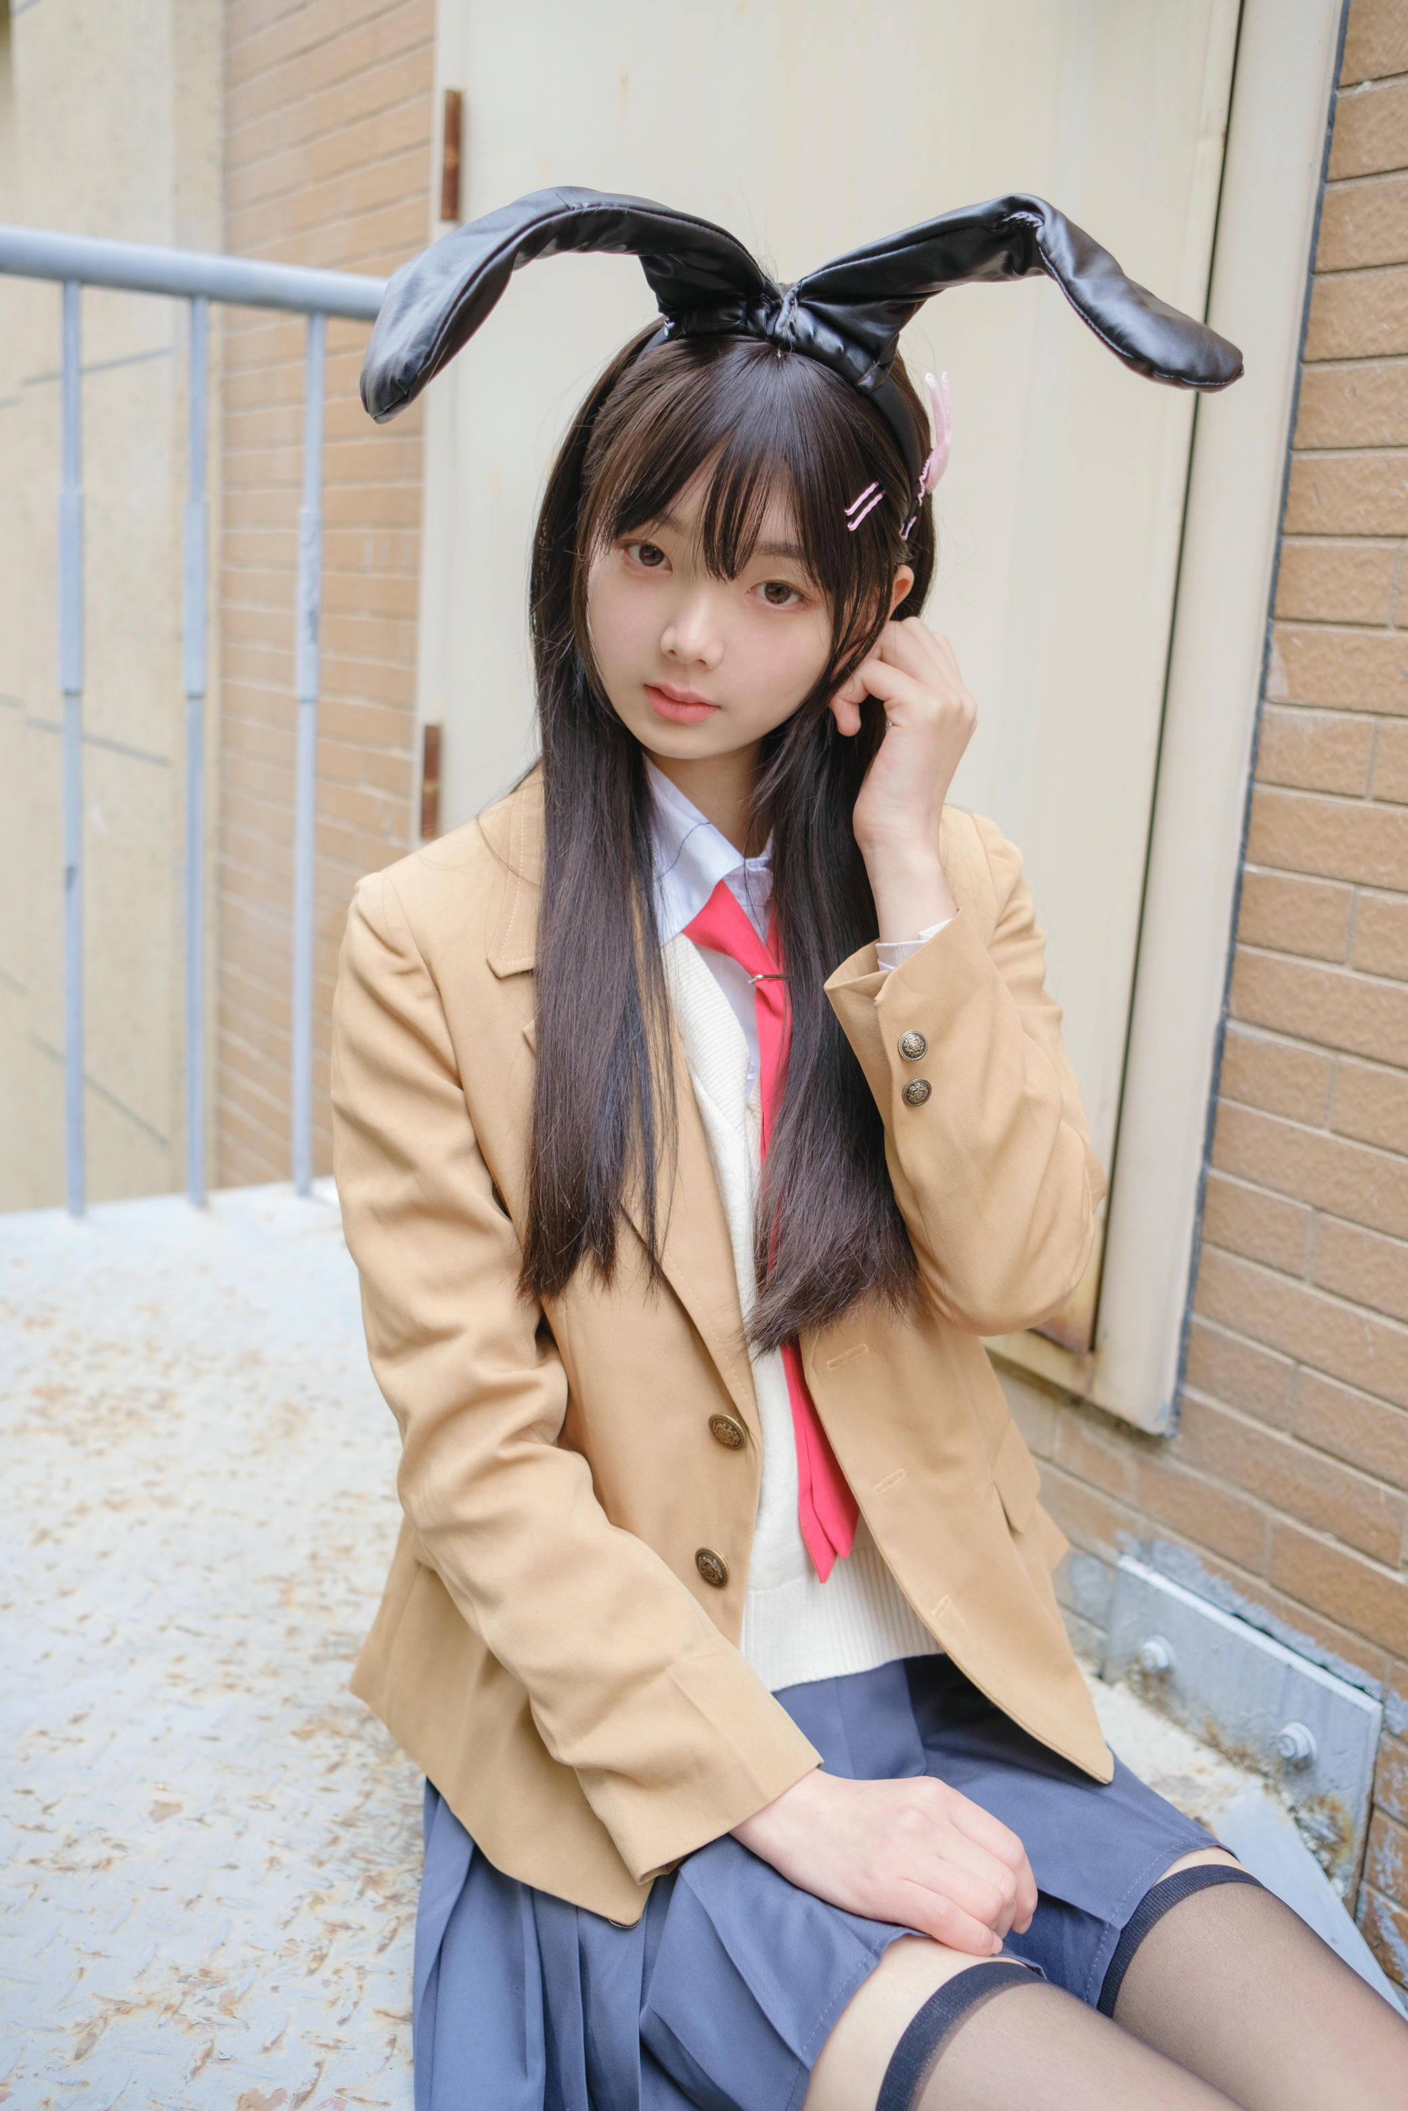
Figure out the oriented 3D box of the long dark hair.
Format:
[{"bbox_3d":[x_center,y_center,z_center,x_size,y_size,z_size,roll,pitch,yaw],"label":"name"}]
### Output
[{"bbox_3d":[0.011,-0.102,0.997,0.205,0.475,0.225,7,13,15],"label":"long dark hair"}]

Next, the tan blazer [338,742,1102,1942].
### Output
[{"bbox_3d":[-0.005,0.128,1.061,0.420,0.530,0.340,-3,15,-26],"label":"tan blazer"}]

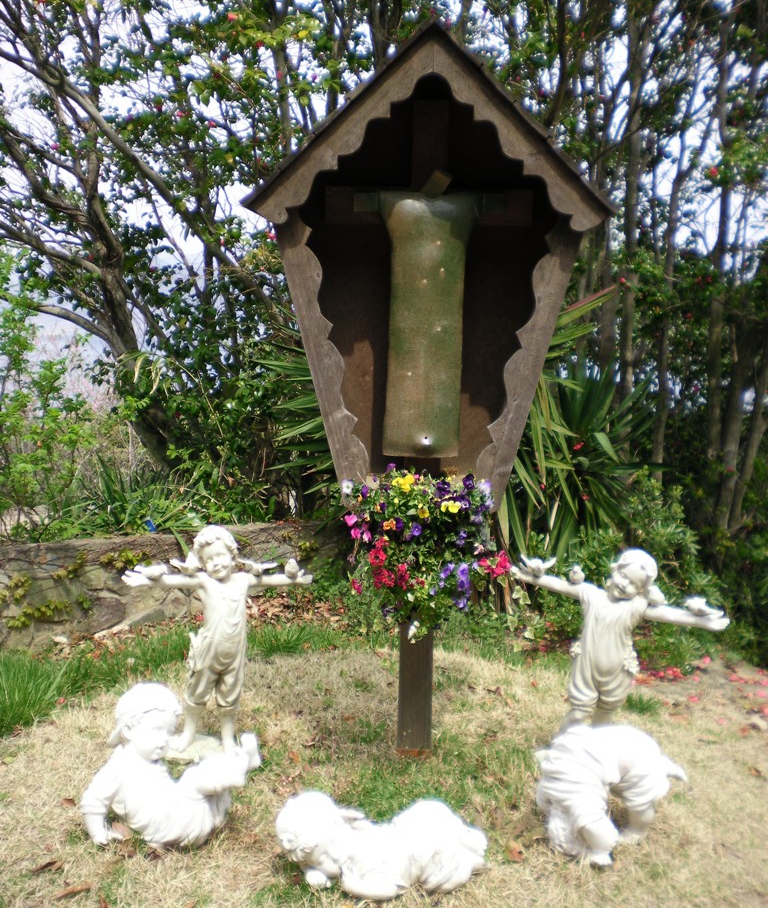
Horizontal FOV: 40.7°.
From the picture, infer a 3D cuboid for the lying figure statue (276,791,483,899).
[{"bbox_3d":[-0.007,1.064,2.899,0.570,0.240,0.280,1,4,-6],"label":"lying figure statue"}]

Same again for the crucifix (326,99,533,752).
[{"bbox_3d":[0.146,-0.082,3.846,0.750,2.400,0.220,1,4,2],"label":"crucifix"}]

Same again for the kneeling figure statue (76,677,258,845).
[{"bbox_3d":[-0.639,0.943,3.122,0.490,0.420,0.300,1,4,-3],"label":"kneeling figure statue"}]

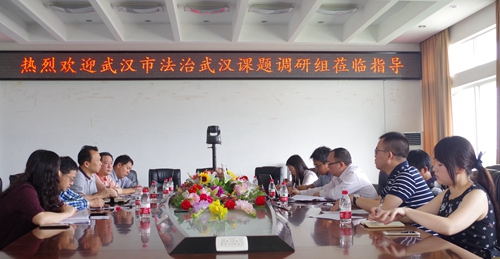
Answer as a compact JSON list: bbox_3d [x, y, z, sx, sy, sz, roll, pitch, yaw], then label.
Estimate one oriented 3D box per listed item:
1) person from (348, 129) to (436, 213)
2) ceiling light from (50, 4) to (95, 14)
[{"bbox_3d":[0.912,0.654,3.289,0.760,1.275,0.520,-2,-4,9],"label":"person"},{"bbox_3d":[-2.925,-2.014,8.250,0.750,0.120,0.270,0,-4,-5],"label":"ceiling light"}]

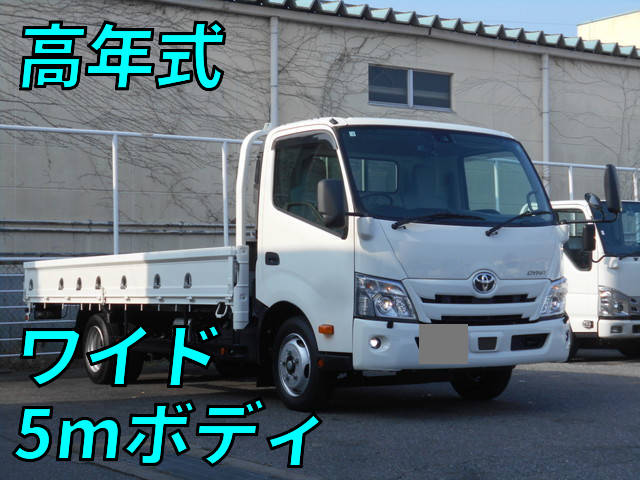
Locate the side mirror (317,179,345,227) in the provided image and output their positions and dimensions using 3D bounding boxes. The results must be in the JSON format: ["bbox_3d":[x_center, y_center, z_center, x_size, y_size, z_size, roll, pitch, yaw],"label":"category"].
[{"bbox_3d":[0.086,-0.255,8.519,0.190,0.345,0.100,0,-5,-15],"label":"side mirror"}]

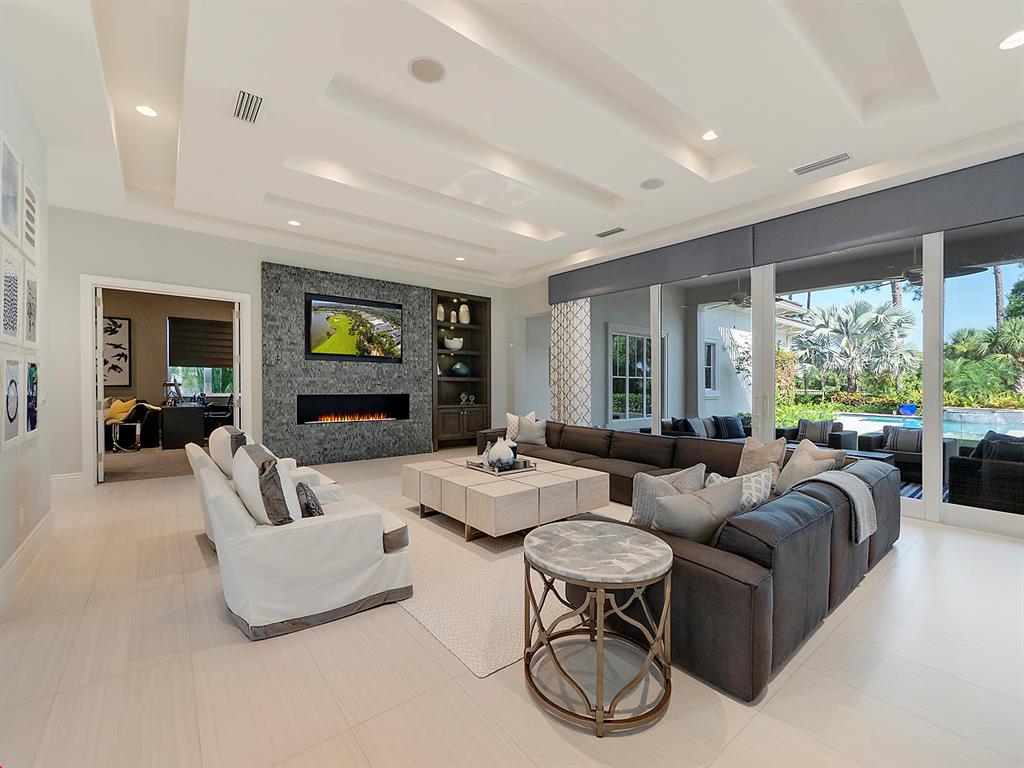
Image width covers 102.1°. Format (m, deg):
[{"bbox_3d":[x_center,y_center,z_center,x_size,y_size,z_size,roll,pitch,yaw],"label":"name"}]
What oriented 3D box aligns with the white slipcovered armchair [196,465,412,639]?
[{"bbox_3d":[-1.270,0.901,2.583,1.050,0.840,0.820,0,1,-39],"label":"white slipcovered armchair"}]

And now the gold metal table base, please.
[{"bbox_3d":[0.386,1.053,1.899,0.635,0.572,0.635,0,0,0],"label":"gold metal table base"}]

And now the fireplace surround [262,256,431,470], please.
[{"bbox_3d":[-2.599,-0.246,6.923,2.740,3.050,0.160,0,1,-39],"label":"fireplace surround"}]

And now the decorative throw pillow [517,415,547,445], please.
[{"bbox_3d":[0.296,0.705,6.346,0.470,0.450,0.150,1,-14,35],"label":"decorative throw pillow"}]

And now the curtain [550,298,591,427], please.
[{"bbox_3d":[1.010,-0.131,7.727,0.150,2.860,1.000,0,1,-39],"label":"curtain"}]

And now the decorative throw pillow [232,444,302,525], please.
[{"bbox_3d":[-1.467,0.631,2.485,0.230,0.520,0.520,-19,12,-37],"label":"decorative throw pillow"}]

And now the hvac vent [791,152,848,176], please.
[{"bbox_3d":[2.829,-2.003,3.797,0.170,0.030,0.430,0,1,-39],"label":"hvac vent"}]

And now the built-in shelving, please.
[{"bbox_3d":[-1.092,-0.240,8.297,1.330,3.040,0.420,0,1,-39],"label":"built-in shelving"}]

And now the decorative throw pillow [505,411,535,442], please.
[{"bbox_3d":[0.126,0.681,6.671,0.470,0.470,0.150,0,-12,-6],"label":"decorative throw pillow"}]

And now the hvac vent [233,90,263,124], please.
[{"bbox_3d":[-1.951,-2.032,3.062,0.155,0.030,0.410,0,1,-39],"label":"hvac vent"}]

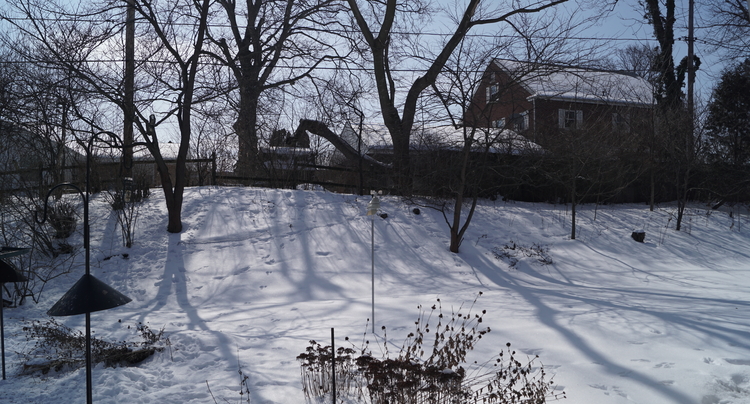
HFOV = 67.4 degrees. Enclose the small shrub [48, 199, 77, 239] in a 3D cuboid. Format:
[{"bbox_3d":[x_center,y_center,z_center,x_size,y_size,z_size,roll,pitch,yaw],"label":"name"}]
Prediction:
[{"bbox_3d":[-6.789,0.380,12.200,0.650,0.840,0.650,0,0,0],"label":"small shrub"}]

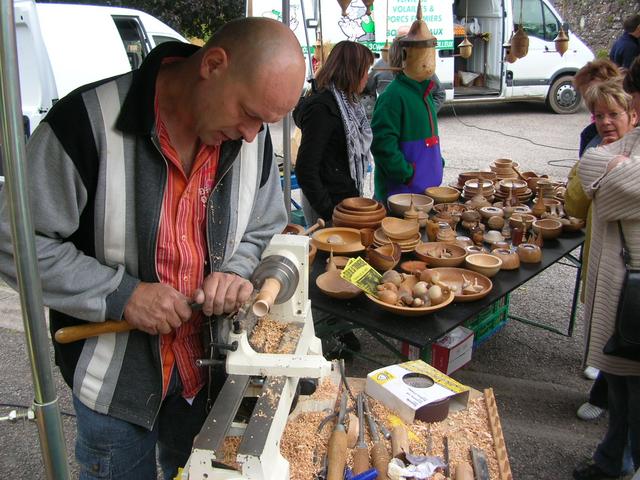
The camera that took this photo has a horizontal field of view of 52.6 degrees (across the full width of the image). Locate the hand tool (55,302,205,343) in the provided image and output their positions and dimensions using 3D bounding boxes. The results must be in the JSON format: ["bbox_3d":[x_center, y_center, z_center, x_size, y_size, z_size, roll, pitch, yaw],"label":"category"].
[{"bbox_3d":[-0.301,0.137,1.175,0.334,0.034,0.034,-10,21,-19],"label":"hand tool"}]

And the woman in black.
[{"bbox_3d":[0.076,-0.235,3.612,0.340,1.650,0.480,5,19,14],"label":"woman in black"}]

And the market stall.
[{"bbox_3d":[0.685,0.256,3.400,1.030,0.870,2.270,16,24,38],"label":"market stall"}]

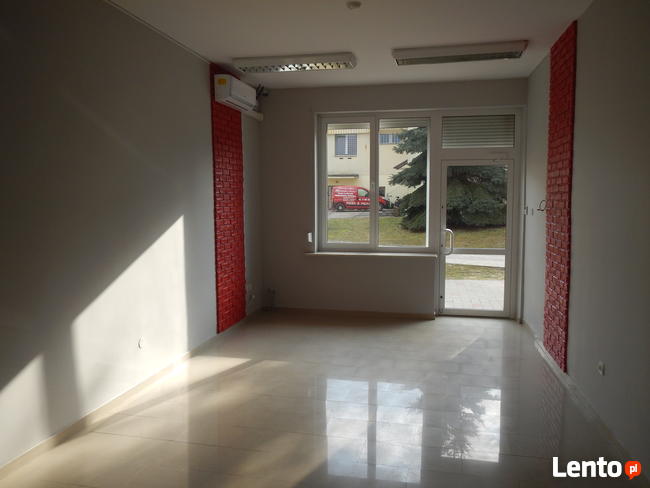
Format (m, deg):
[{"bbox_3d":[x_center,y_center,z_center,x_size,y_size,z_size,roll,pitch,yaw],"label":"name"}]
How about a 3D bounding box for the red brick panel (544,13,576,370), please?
[{"bbox_3d":[2.162,-0.400,4.878,0.032,2.952,0.853,1,5,12],"label":"red brick panel"}]

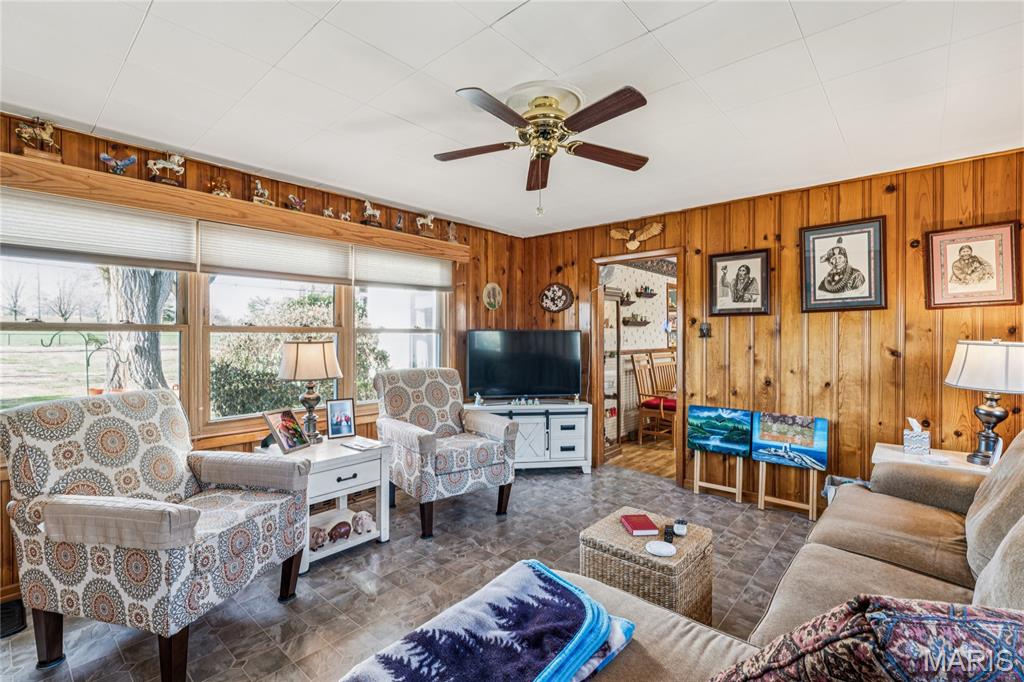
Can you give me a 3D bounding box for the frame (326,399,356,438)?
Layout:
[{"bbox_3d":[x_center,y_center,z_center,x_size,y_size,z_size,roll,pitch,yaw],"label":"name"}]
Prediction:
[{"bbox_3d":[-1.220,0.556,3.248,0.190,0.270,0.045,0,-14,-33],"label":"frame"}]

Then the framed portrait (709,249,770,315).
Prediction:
[{"bbox_3d":[1.832,-0.459,3.674,0.455,0.508,0.030,0,1,41],"label":"framed portrait"}]

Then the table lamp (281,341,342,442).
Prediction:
[{"bbox_3d":[-1.371,0.327,3.091,0.415,0.705,0.415,0,1,41],"label":"table lamp"}]

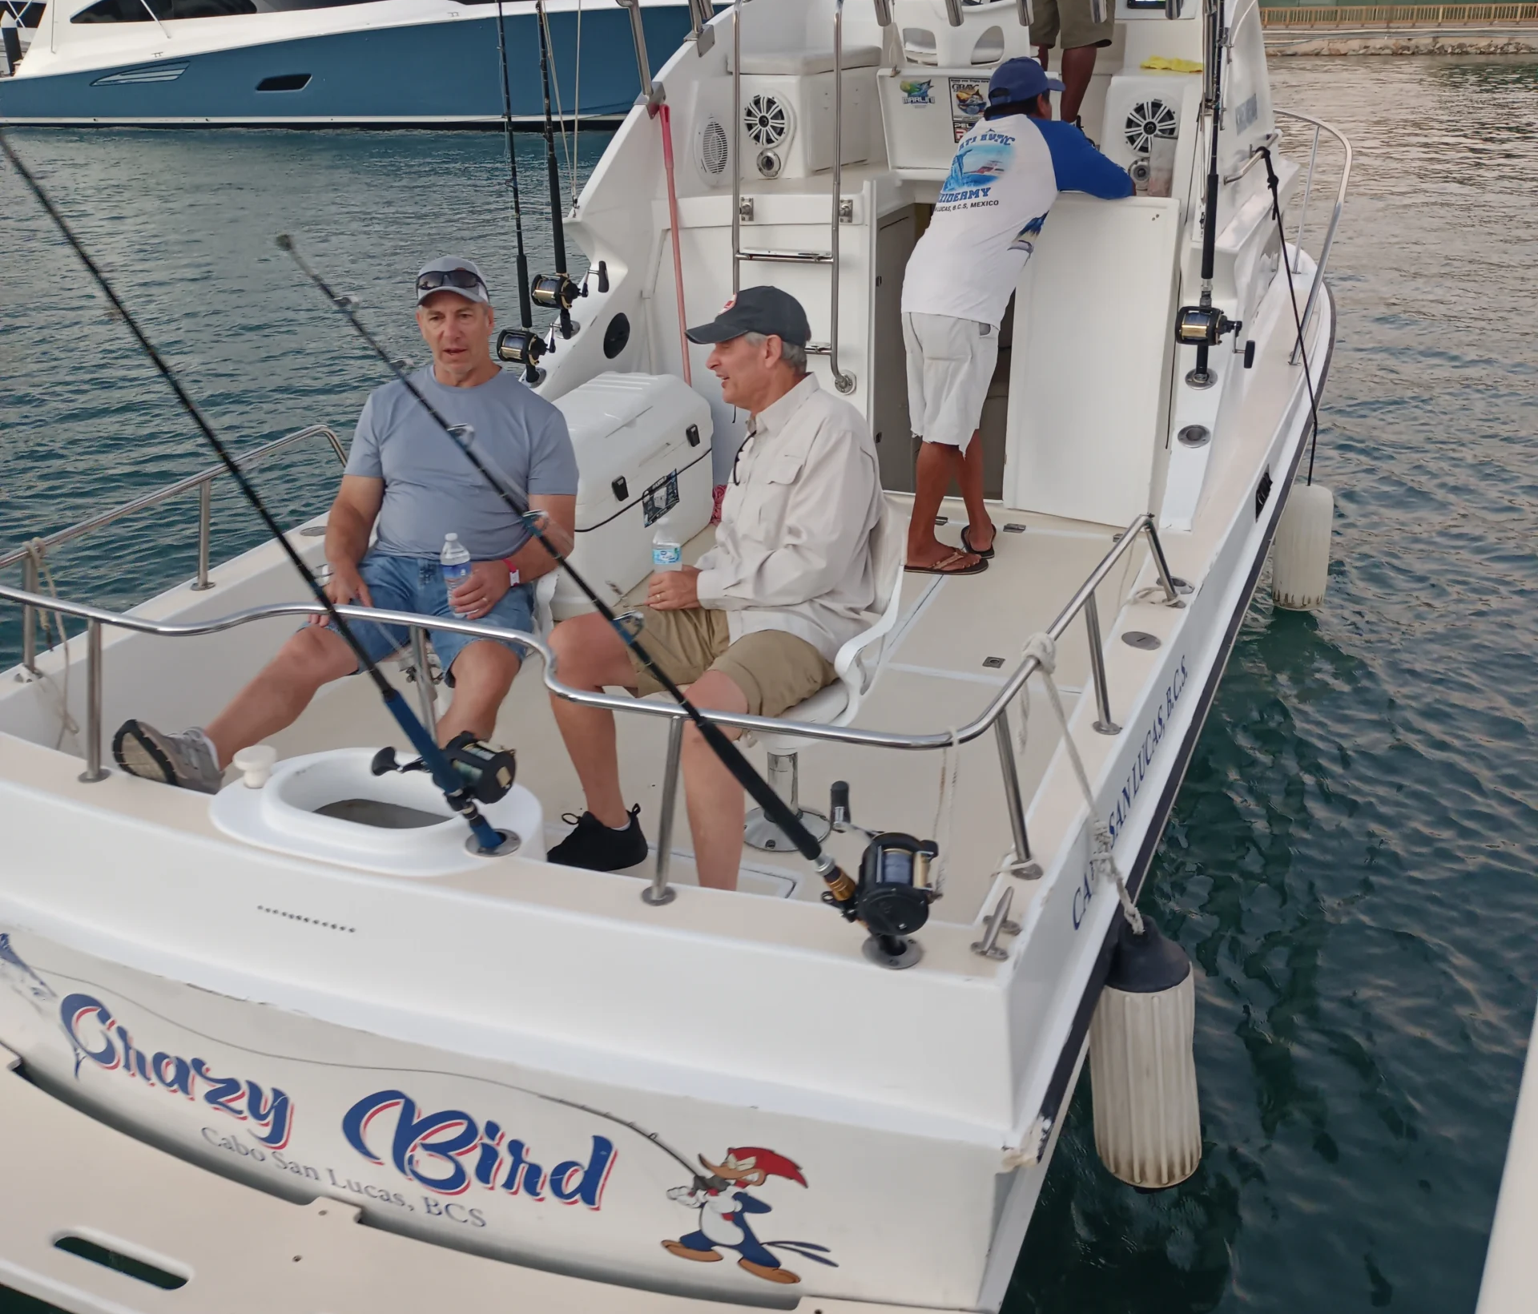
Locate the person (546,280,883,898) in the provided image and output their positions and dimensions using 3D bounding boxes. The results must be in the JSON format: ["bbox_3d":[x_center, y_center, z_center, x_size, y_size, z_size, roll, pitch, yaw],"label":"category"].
[{"bbox_3d":[-0.105,-0.136,3.225,0.780,1.290,0.580,-12,26,-25],"label":"person"}]

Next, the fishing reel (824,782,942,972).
[{"bbox_3d":[0.169,0.317,2.180,0.150,0.150,0.220,-1,59,24],"label":"fishing reel"}]

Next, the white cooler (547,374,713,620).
[{"bbox_3d":[-0.597,-0.592,5.054,0.480,0.550,0.920,8,25,21],"label":"white cooler"}]

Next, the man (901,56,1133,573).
[{"bbox_3d":[0.830,-1.202,5.215,0.780,1.650,0.520,-17,29,-33],"label":"man"}]

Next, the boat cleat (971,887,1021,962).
[{"bbox_3d":[0.360,0.428,2.321,0.064,0.052,0.190,8,25,21],"label":"boat cleat"}]

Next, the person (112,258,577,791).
[{"bbox_3d":[-0.923,-0.249,3.394,0.900,1.220,0.830,4,24,12],"label":"person"}]

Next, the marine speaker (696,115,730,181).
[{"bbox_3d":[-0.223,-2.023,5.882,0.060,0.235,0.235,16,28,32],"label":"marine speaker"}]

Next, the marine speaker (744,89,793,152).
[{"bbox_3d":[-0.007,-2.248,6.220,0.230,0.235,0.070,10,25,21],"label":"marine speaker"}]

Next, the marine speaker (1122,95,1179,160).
[{"bbox_3d":[1.532,-2.113,5.905,0.220,0.235,0.080,8,25,21],"label":"marine speaker"}]

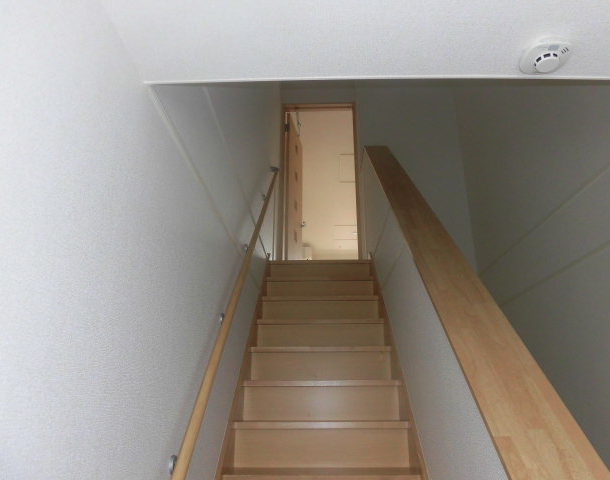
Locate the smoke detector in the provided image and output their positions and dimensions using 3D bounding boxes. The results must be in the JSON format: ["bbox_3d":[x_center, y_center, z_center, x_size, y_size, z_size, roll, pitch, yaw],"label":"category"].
[{"bbox_3d":[0.573,-0.420,1.050,0.115,0.034,0.115,0,-21,2],"label":"smoke detector"}]

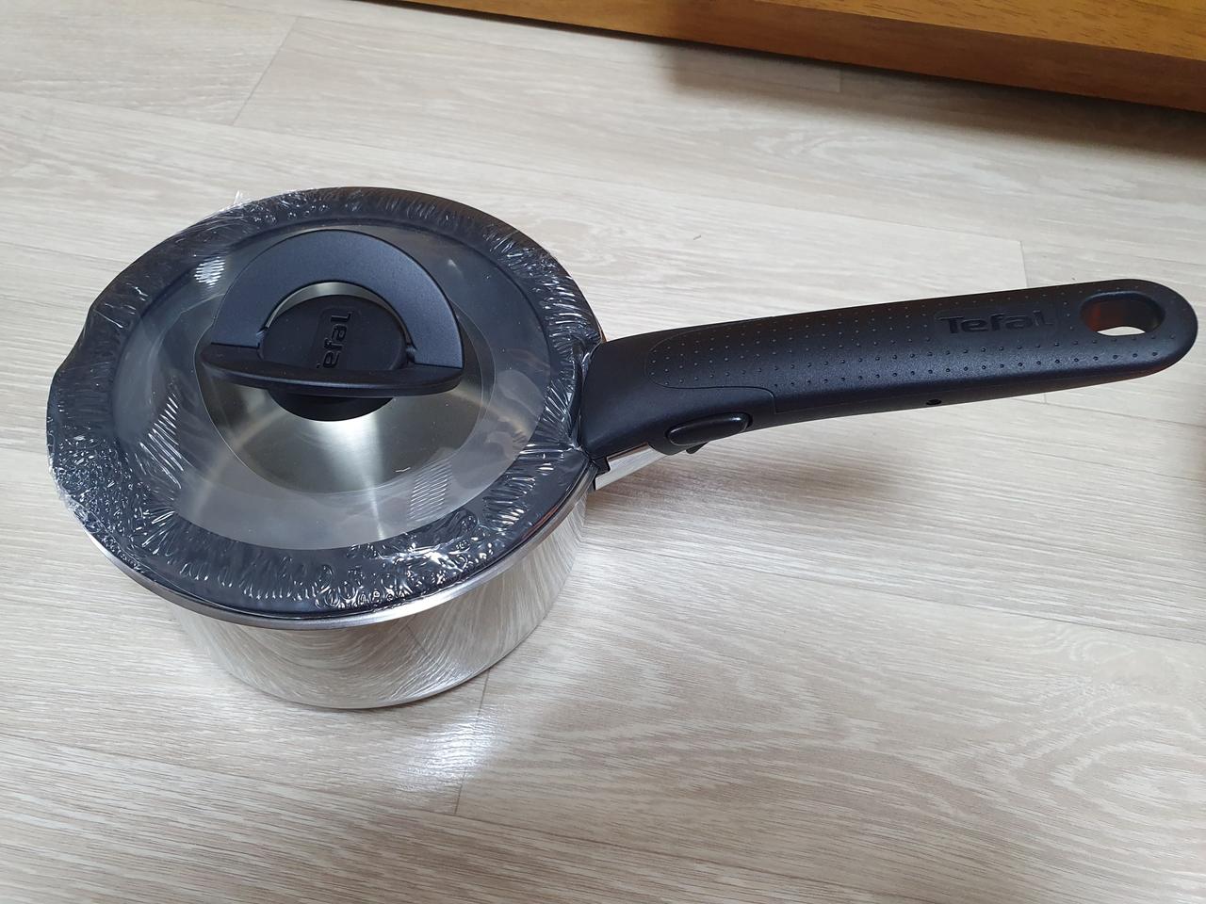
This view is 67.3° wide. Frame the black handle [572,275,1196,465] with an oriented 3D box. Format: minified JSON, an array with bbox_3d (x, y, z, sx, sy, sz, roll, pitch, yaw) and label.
[{"bbox_3d":[0.083,-0.026,0.287,0.184,0.032,0.037,-5,55,14],"label":"black handle"}]

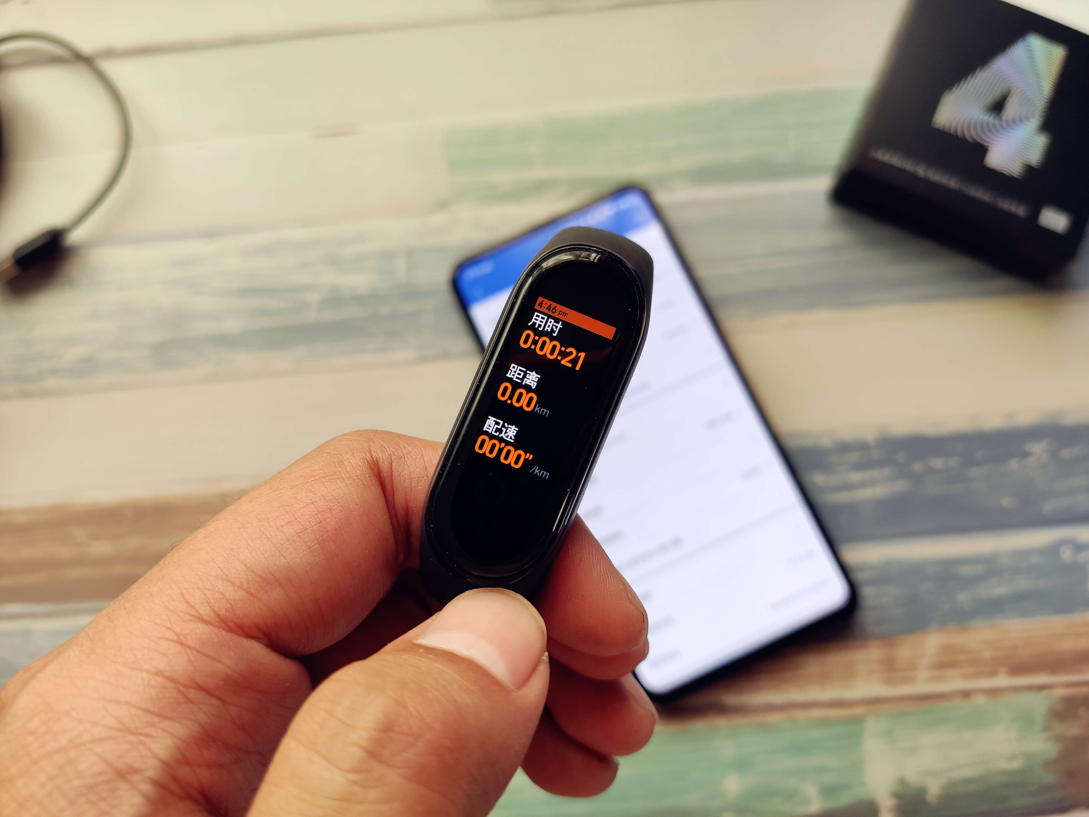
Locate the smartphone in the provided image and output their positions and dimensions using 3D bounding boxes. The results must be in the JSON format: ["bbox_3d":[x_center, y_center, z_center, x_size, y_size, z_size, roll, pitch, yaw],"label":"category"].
[{"bbox_3d":[0.033,0.008,0.271,0.074,0.009,0.158,-25,79,1],"label":"smartphone"}]

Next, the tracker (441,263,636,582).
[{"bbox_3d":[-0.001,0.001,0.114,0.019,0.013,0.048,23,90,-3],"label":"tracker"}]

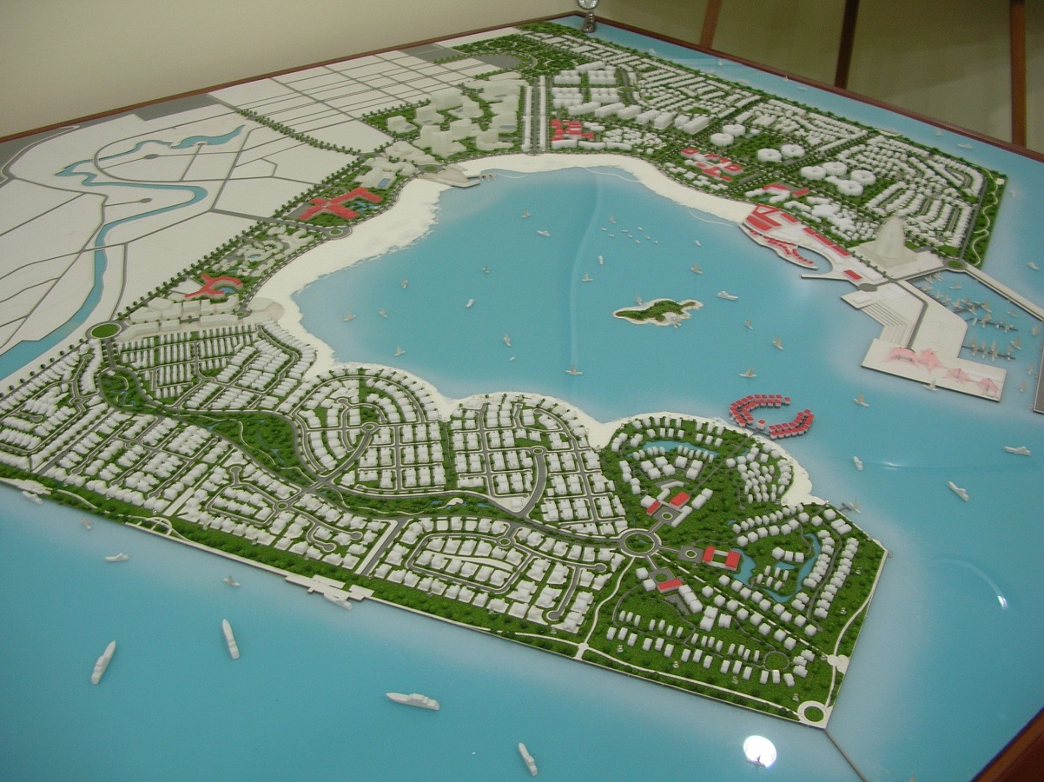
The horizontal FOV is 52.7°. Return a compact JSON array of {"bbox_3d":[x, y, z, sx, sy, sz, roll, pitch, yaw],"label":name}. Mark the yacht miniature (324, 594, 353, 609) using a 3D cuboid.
[{"bbox_3d":[-0.208,0.237,1.190,0.038,0.008,0.008,17,38,23],"label":"yacht miniature"}]

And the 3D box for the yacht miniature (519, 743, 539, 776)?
[{"bbox_3d":[0.006,0.355,1.019,0.007,0.008,0.036,-13,36,-19],"label":"yacht miniature"}]

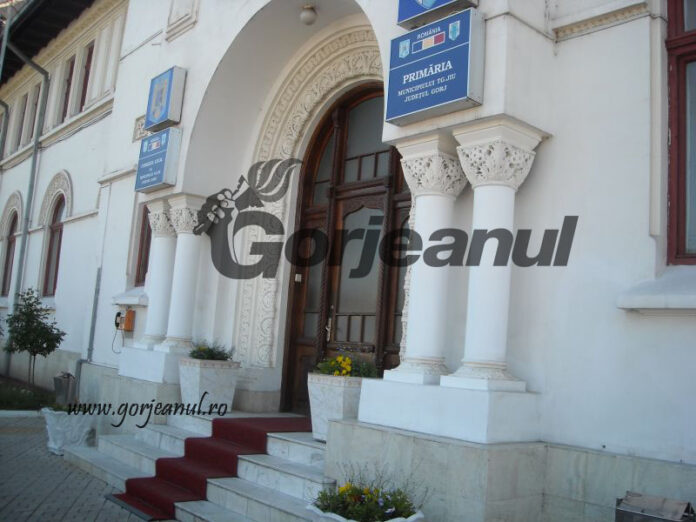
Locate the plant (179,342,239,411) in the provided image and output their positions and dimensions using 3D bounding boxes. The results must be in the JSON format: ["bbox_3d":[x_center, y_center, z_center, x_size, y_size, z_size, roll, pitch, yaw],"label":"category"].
[{"bbox_3d":[-1.560,1.296,7.922,0.511,0.749,0.511,10,-9,-39],"label":"plant"}]

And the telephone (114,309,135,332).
[{"bbox_3d":[-3.555,0.956,11.200,0.184,0.333,0.310,10,-9,-39],"label":"telephone"}]

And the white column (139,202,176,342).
[{"bbox_3d":[-2.497,0.225,9.504,0.443,1.940,0.463,10,-9,-39],"label":"white column"}]

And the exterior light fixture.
[{"bbox_3d":[-0.444,-2.798,8.018,0.188,0.231,0.188,4,-7,0],"label":"exterior light fixture"}]

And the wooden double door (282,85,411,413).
[{"bbox_3d":[0.107,-0.104,7.662,0.150,3.703,2.282,10,-9,-39],"label":"wooden double door"}]

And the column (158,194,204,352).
[{"bbox_3d":[-1.924,0.175,8.332,0.425,1.795,0.425,10,-9,-39],"label":"column"}]

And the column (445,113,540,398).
[{"bbox_3d":[0.975,-0.027,4.854,0.432,1.795,0.432,10,-9,-39],"label":"column"}]

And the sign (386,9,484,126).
[{"bbox_3d":[0.680,-1.490,5.531,0.175,0.686,0.847,10,-9,-39],"label":"sign"}]

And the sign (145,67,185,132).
[{"bbox_3d":[-2.443,-2.143,9.423,0.161,0.713,0.717,10,-9,-39],"label":"sign"}]

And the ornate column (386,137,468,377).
[{"bbox_3d":[0.614,-0.002,5.288,0.425,1.795,0.425,10,-9,-39],"label":"ornate column"}]

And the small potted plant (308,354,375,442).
[{"bbox_3d":[-0.022,1.349,6.840,0.541,0.796,0.541,10,-9,-39],"label":"small potted plant"}]

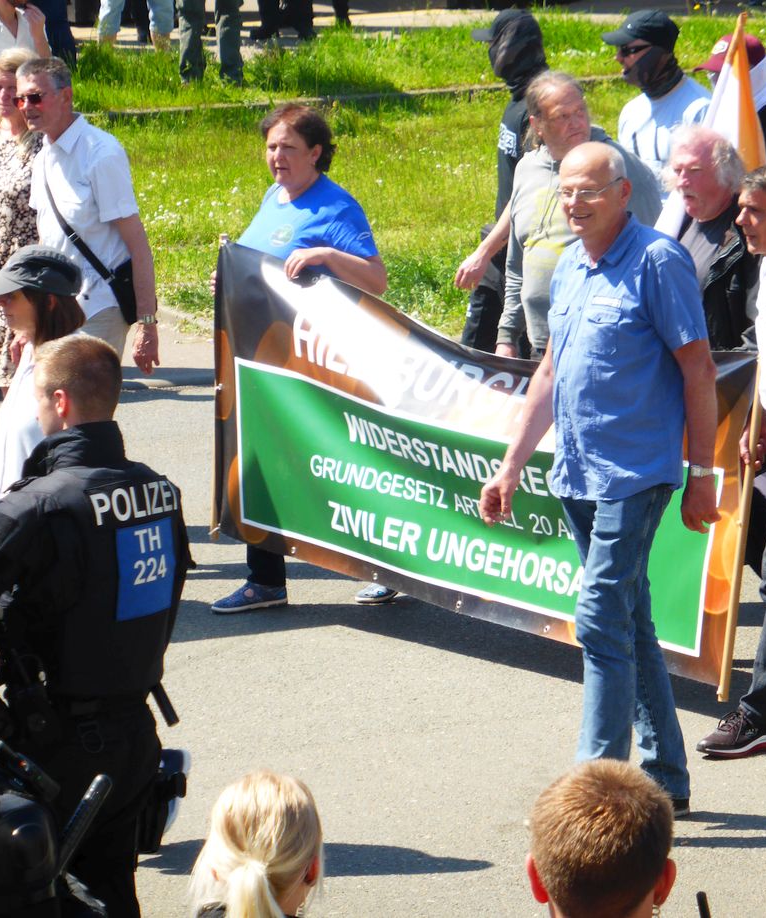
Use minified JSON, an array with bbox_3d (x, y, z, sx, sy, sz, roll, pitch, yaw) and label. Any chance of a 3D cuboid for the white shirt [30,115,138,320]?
[{"bbox_3d":[-1.101,-0.891,24.300,0.500,0.760,0.330,5,8,43],"label":"white shirt"}]

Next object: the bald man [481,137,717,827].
[{"bbox_3d":[0.595,0.061,17.850,0.570,1.840,0.530,-5,8,-40],"label":"bald man"}]

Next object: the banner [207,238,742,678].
[{"bbox_3d":[0.299,-0.029,21.177,0.250,1.030,3.000,-4,10,-32],"label":"banner"}]

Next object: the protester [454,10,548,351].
[{"bbox_3d":[0.540,-0.838,25.600,0.620,1.790,0.520,-2,6,-18],"label":"protester"}]

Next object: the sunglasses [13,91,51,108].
[{"bbox_3d":[-1.264,-1.316,24.200,0.145,0.050,0.140,-1,7,38],"label":"sunglasses"}]

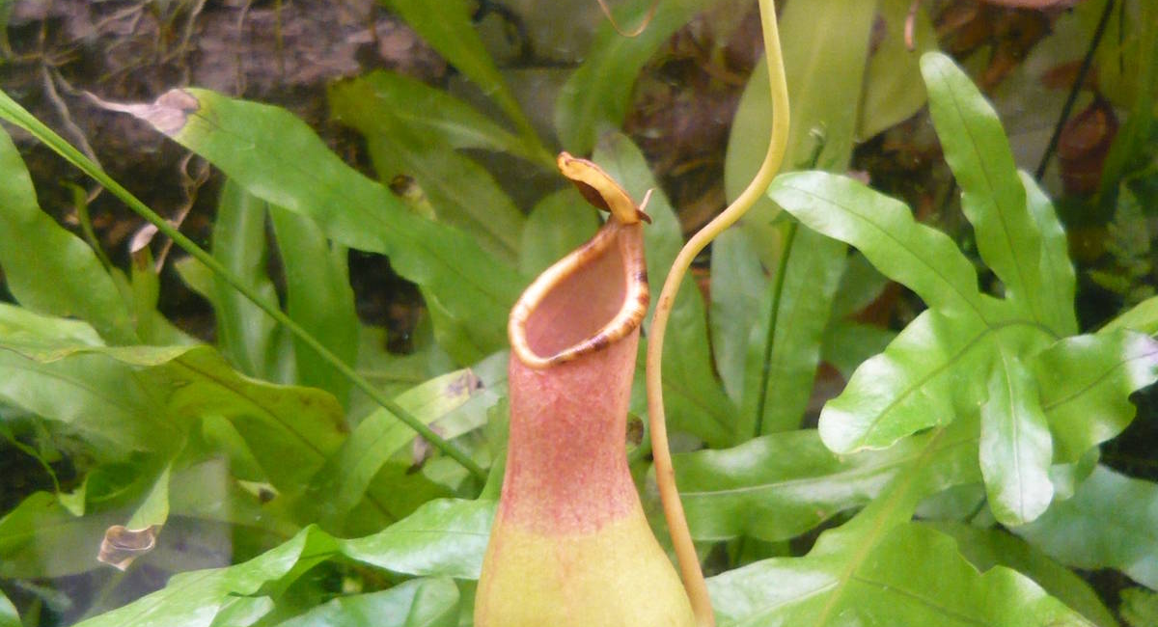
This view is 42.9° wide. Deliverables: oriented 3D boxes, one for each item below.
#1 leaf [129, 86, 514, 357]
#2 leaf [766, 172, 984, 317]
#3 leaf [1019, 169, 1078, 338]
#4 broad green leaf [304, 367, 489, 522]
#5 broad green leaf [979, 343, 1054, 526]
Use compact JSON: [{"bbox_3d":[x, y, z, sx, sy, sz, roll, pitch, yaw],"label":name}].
[{"bbox_3d":[-0.113,-0.044,0.625,0.205,0.035,0.051,28,63,14],"label":"leaf"},{"bbox_3d":[0.117,-0.027,0.585,0.096,0.025,0.032,30,67,12],"label":"leaf"},{"bbox_3d":[0.195,-0.026,0.615,0.021,0.077,0.020,-6,-23,5],"label":"leaf"},{"bbox_3d":[-0.071,0.054,0.605,0.088,0.030,0.031,-41,56,-7],"label":"broad green leaf"},{"bbox_3d":[0.167,0.045,0.562,0.028,0.072,0.025,2,-20,1],"label":"broad green leaf"}]

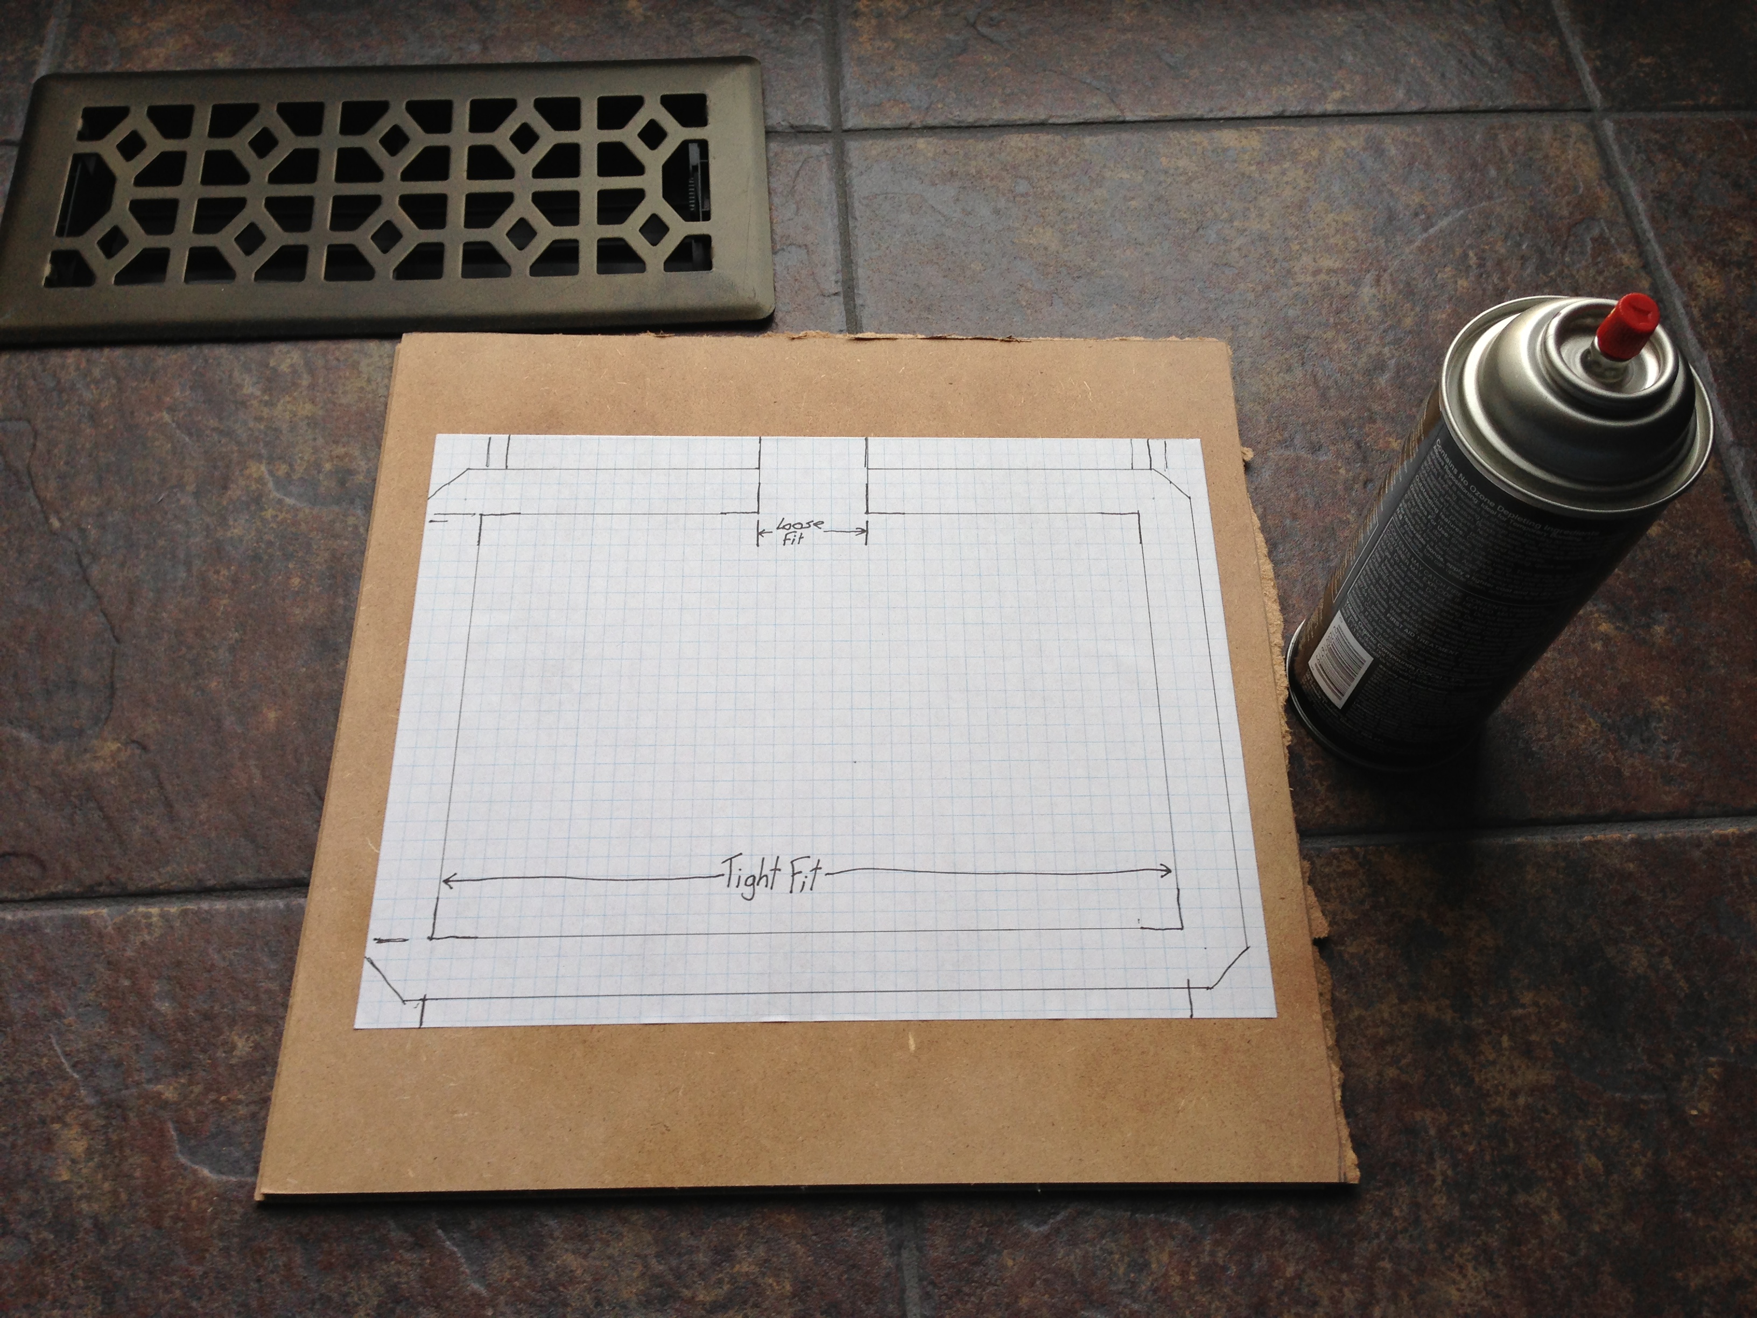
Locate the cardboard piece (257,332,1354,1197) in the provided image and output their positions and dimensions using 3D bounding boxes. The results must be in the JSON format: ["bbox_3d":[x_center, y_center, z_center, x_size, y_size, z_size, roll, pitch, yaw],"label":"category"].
[{"bbox_3d":[-0.021,0.017,0.561,0.320,0.006,0.313,0,62,-2],"label":"cardboard piece"}]

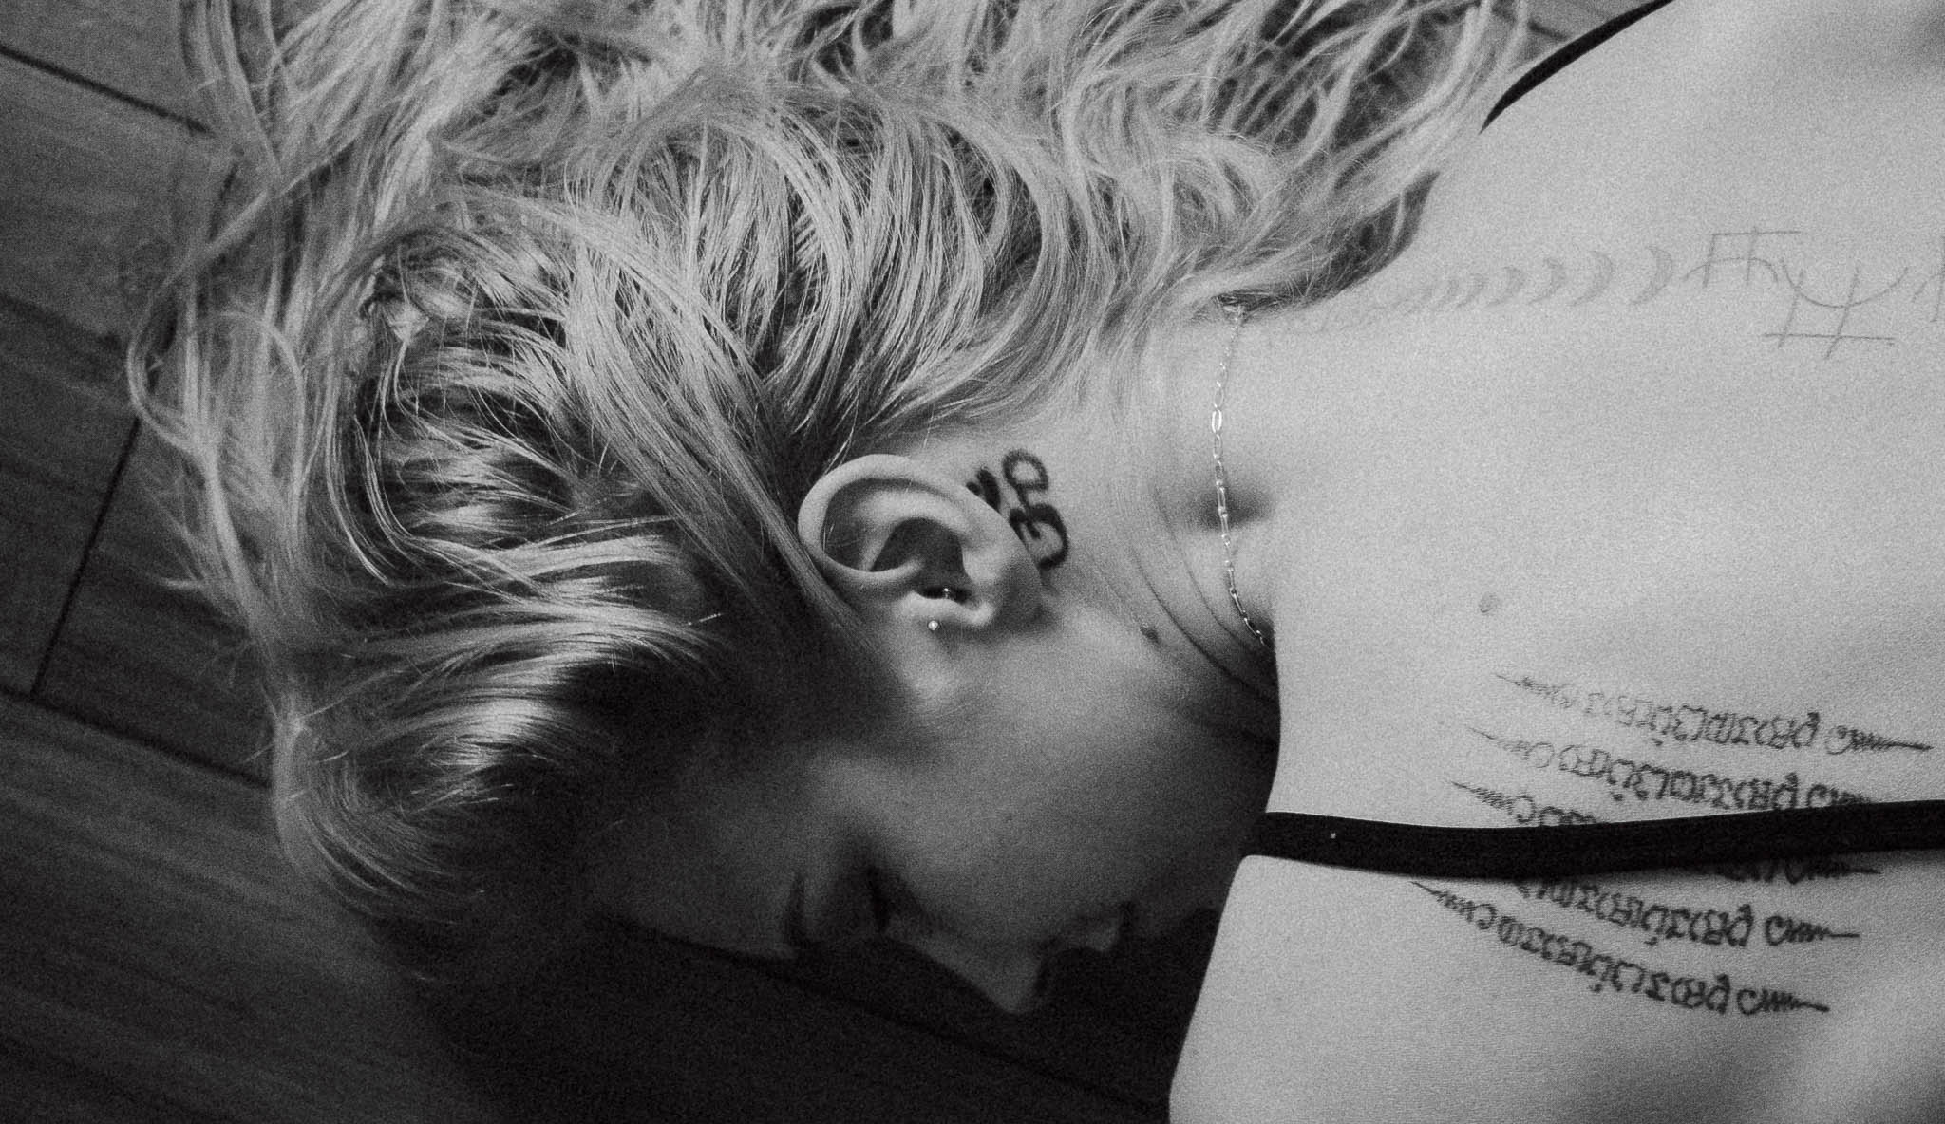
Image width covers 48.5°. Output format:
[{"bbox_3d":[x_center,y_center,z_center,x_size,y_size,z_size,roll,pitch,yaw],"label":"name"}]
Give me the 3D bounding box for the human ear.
[{"bbox_3d":[-0.011,-0.003,0.530,0.064,0.025,0.037,22,94,2],"label":"human ear"}]

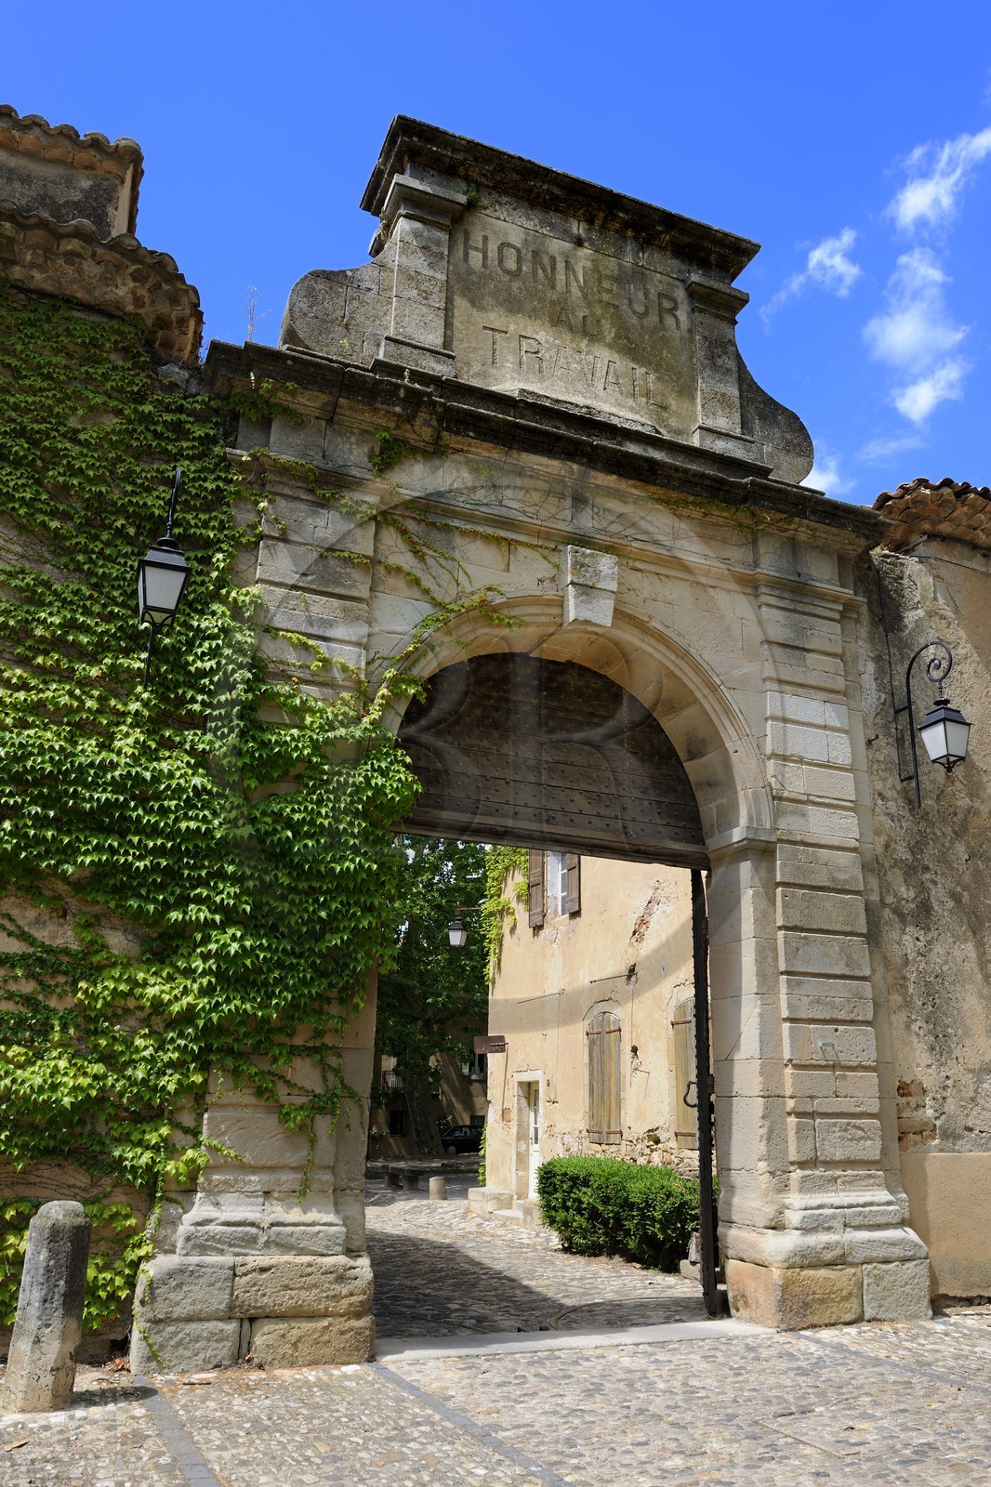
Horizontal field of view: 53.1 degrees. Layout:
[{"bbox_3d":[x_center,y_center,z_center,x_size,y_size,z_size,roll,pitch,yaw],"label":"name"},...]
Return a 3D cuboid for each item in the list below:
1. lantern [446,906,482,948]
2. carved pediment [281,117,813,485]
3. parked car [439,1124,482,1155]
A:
[{"bbox_3d":[-0.538,3.334,18.000,0.640,0.760,0.320,3,-18,-6],"label":"lantern"},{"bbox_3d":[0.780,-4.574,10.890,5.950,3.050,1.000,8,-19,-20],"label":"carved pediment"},{"bbox_3d":[-0.896,18.016,45.000,3.750,1.400,1.630,6,-18,-13],"label":"parked car"}]

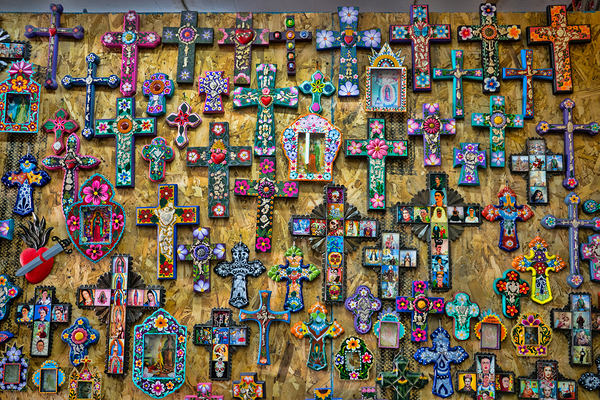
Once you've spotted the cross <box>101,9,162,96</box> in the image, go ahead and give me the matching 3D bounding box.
[{"bbox_3d":[-0.568,-0.491,1.916,0.196,0.288,0.032,1,-6,0],"label":"cross"}]

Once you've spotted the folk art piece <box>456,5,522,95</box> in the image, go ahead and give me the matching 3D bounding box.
[{"bbox_3d":[0.617,-0.492,1.840,0.199,0.296,0.024,0,-6,3],"label":"folk art piece"}]

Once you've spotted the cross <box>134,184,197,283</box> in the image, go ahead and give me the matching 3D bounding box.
[{"bbox_3d":[-0.428,0.102,1.835,0.206,0.307,0.026,-1,-6,3],"label":"cross"}]

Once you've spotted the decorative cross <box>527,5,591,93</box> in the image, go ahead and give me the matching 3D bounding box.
[{"bbox_3d":[0.836,-0.485,1.823,0.201,0.288,0.029,-1,-6,3],"label":"decorative cross"}]

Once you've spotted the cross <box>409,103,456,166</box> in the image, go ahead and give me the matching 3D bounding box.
[{"bbox_3d":[0.436,-0.213,1.886,0.158,0.209,0.033,0,-6,0],"label":"cross"}]

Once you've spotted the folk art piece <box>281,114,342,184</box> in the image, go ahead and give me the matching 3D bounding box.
[{"bbox_3d":[0.039,-0.169,1.878,0.200,0.225,0.040,0,-6,0],"label":"folk art piece"}]

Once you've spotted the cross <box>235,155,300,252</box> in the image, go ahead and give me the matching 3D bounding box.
[{"bbox_3d":[-0.107,0.018,1.861,0.205,0.307,0.035,2,-6,0],"label":"cross"}]

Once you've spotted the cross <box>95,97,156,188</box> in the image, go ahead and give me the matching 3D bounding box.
[{"bbox_3d":[-0.575,-0.188,1.883,0.198,0.296,0.033,-1,-6,0],"label":"cross"}]

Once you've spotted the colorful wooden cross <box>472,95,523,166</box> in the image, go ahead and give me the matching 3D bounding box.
[{"bbox_3d":[0.632,-0.218,1.808,0.157,0.227,0.023,2,-6,4],"label":"colorful wooden cross"}]

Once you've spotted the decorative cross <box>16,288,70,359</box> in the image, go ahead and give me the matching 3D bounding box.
[{"bbox_3d":[-0.819,0.391,1.827,0.180,0.221,0.025,1,-6,0],"label":"decorative cross"}]

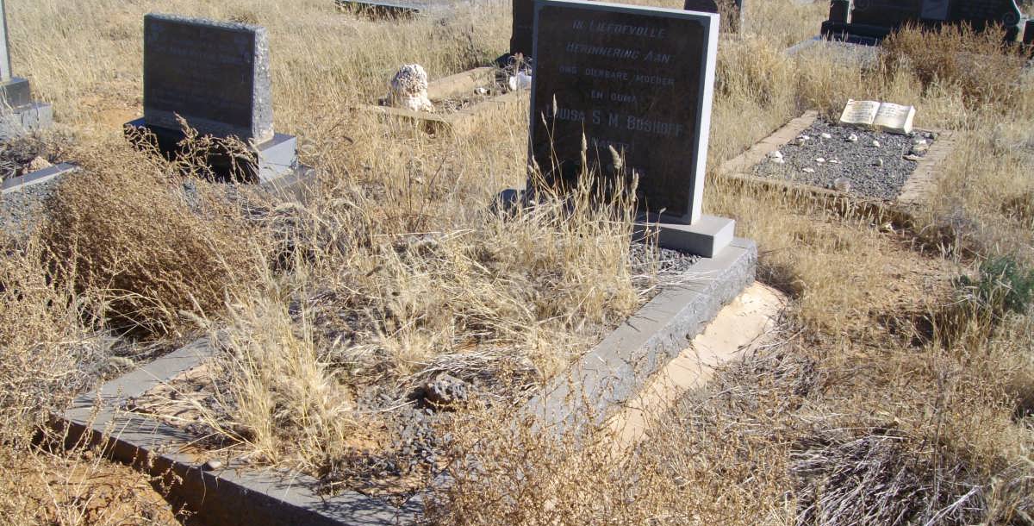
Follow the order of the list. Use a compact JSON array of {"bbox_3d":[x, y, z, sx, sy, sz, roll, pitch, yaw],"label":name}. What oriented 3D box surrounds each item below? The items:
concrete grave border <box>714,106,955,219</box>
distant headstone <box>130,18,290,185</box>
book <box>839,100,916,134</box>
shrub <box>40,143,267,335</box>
[{"bbox_3d":[1.812,-0.557,5.834,0.910,0.110,1.930,13,22,24],"label":"concrete grave border"},{"bbox_3d":[-1.318,-0.712,4.587,0.710,0.600,0.260,12,21,21],"label":"distant headstone"},{"bbox_3d":[2.118,-0.837,6.282,0.380,0.060,0.280,15,43,28],"label":"book"},{"bbox_3d":[-1.188,-0.119,3.415,0.714,0.534,0.642,-4,21,-19],"label":"shrub"}]

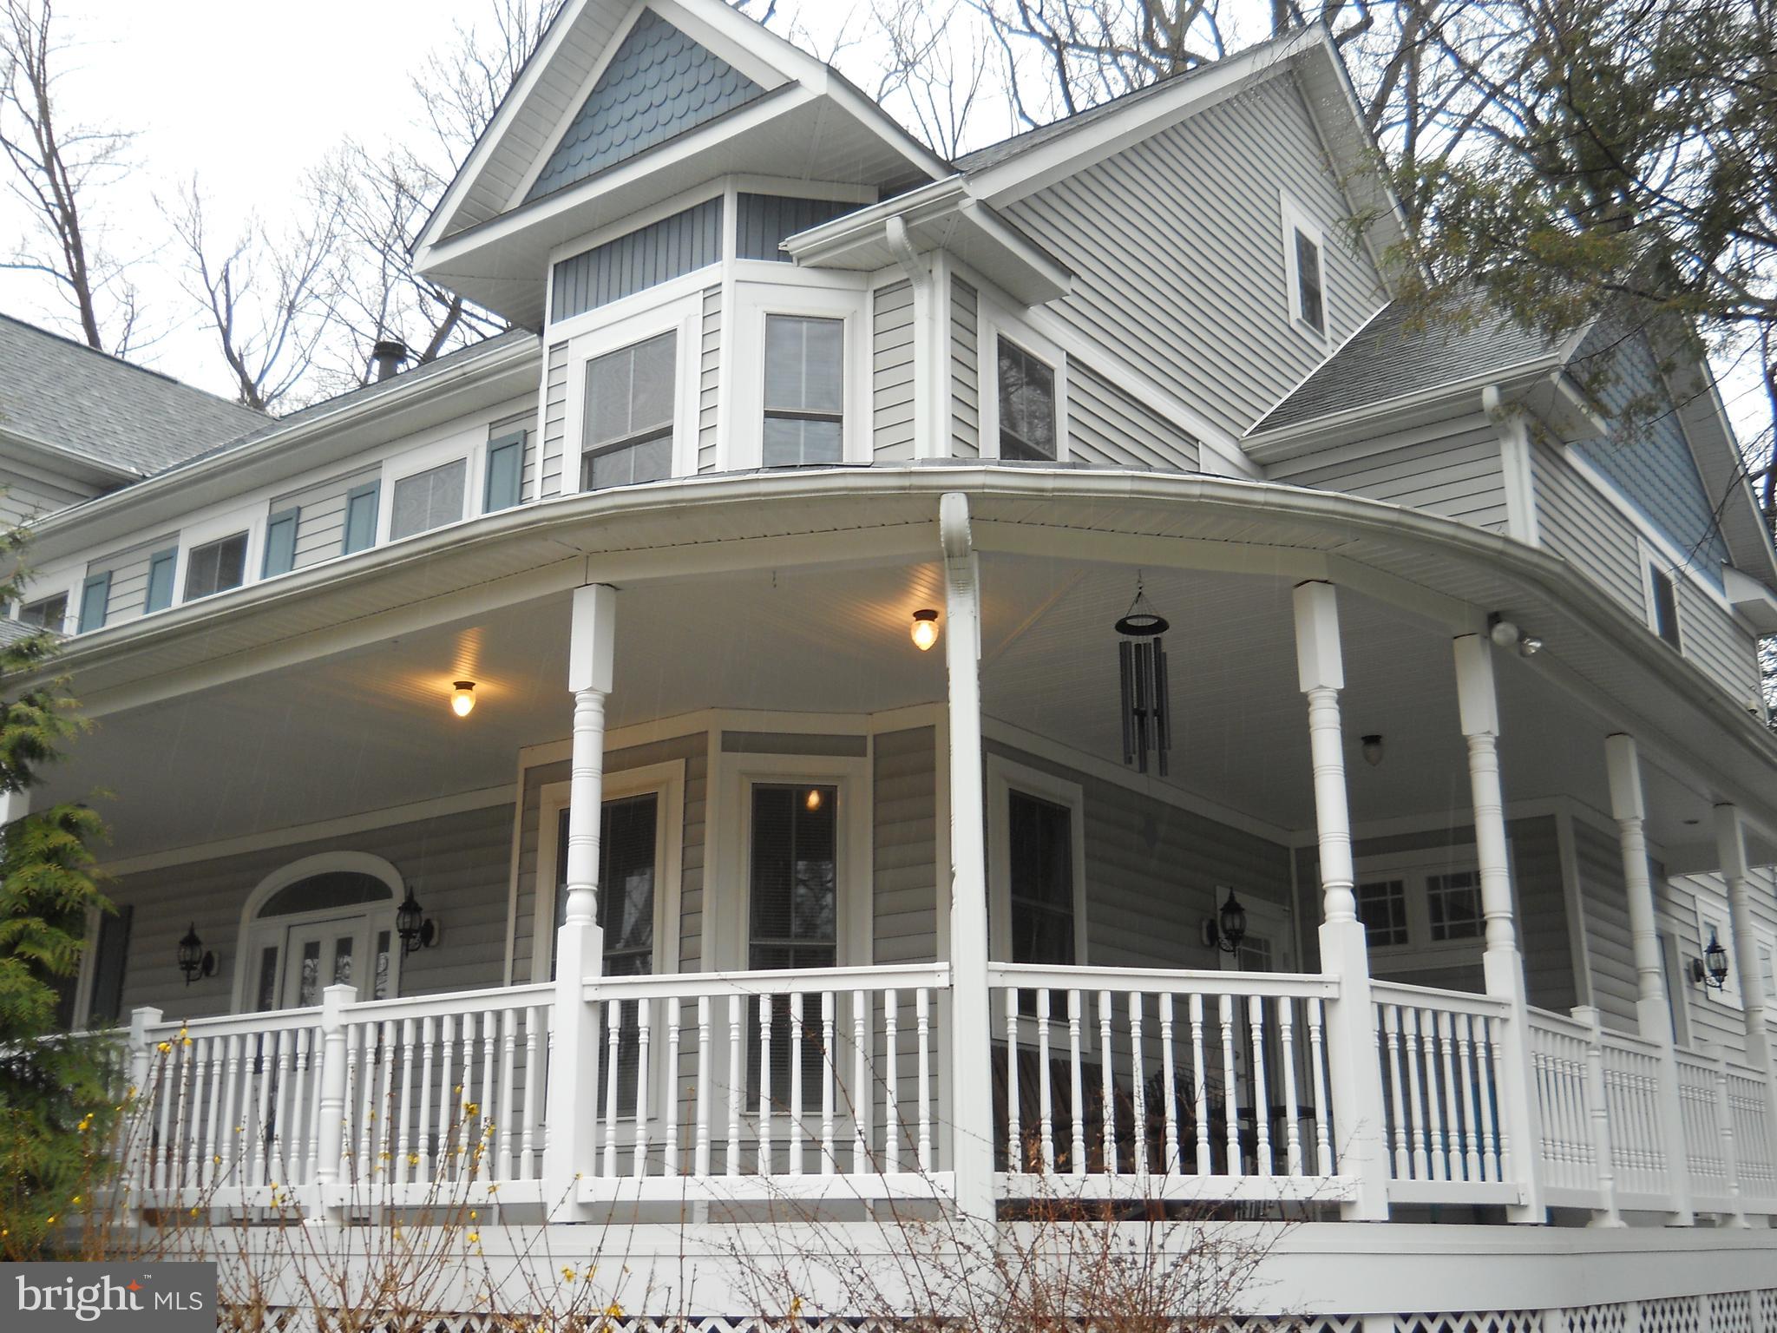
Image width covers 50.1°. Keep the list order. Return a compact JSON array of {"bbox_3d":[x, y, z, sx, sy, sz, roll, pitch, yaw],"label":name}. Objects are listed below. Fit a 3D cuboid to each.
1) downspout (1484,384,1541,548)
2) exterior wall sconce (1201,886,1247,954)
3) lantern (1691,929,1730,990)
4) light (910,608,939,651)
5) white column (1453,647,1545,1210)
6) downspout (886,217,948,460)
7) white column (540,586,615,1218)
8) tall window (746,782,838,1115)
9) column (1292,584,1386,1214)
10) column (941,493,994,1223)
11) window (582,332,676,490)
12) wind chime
[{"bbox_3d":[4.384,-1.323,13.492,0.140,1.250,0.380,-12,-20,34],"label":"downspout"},{"bbox_3d":[2.224,1.696,12.572,0.270,0.465,0.165,-12,-20,34],"label":"exterior wall sconce"},{"bbox_3d":[6.232,2.247,14.410,0.270,0.465,0.165,-12,-20,34],"label":"lantern"},{"bbox_3d":[0.178,-0.161,9.051,0.135,0.185,0.135,0,-17,0],"label":"light"},{"bbox_3d":[2.660,1.094,8.274,0.135,2.540,0.135,-12,-20,34],"label":"white column"},{"bbox_3d":[0.102,-1.906,11.108,0.140,1.400,0.380,-12,-20,34],"label":"downspout"},{"bbox_3d":[-1.208,0.897,7.550,0.135,2.540,0.135,-12,-20,34],"label":"white column"},{"bbox_3d":[-0.522,1.520,10.371,0.487,1.795,0.100,2,-17,-9],"label":"tall window"},{"bbox_3d":[1.793,0.883,7.556,0.135,2.540,0.135,9,-19,-29],"label":"column"},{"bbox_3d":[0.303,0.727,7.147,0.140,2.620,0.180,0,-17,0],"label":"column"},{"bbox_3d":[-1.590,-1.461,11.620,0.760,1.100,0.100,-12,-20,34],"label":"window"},{"bbox_3d":[1.018,0.029,7.587,0.215,0.839,0.215,0,-17,0],"label":"wind chime"}]

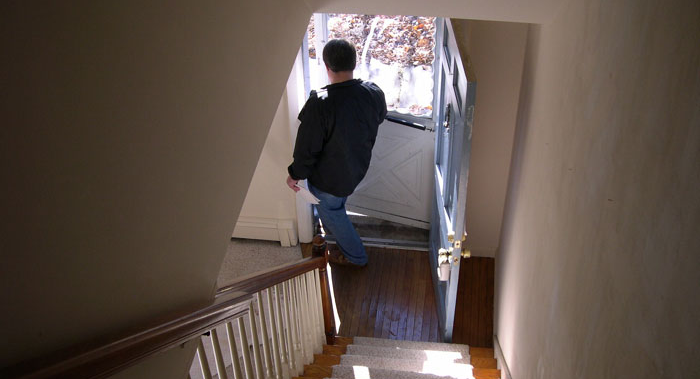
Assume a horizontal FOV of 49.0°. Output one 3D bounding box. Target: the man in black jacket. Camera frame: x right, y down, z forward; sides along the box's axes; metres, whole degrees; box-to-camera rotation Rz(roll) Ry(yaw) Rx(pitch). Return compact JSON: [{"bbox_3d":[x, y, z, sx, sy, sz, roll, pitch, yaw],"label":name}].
[{"bbox_3d":[-0.071,-0.214,5.174,0.620,1.760,0.580,-6,41,-4],"label":"man in black jacket"}]

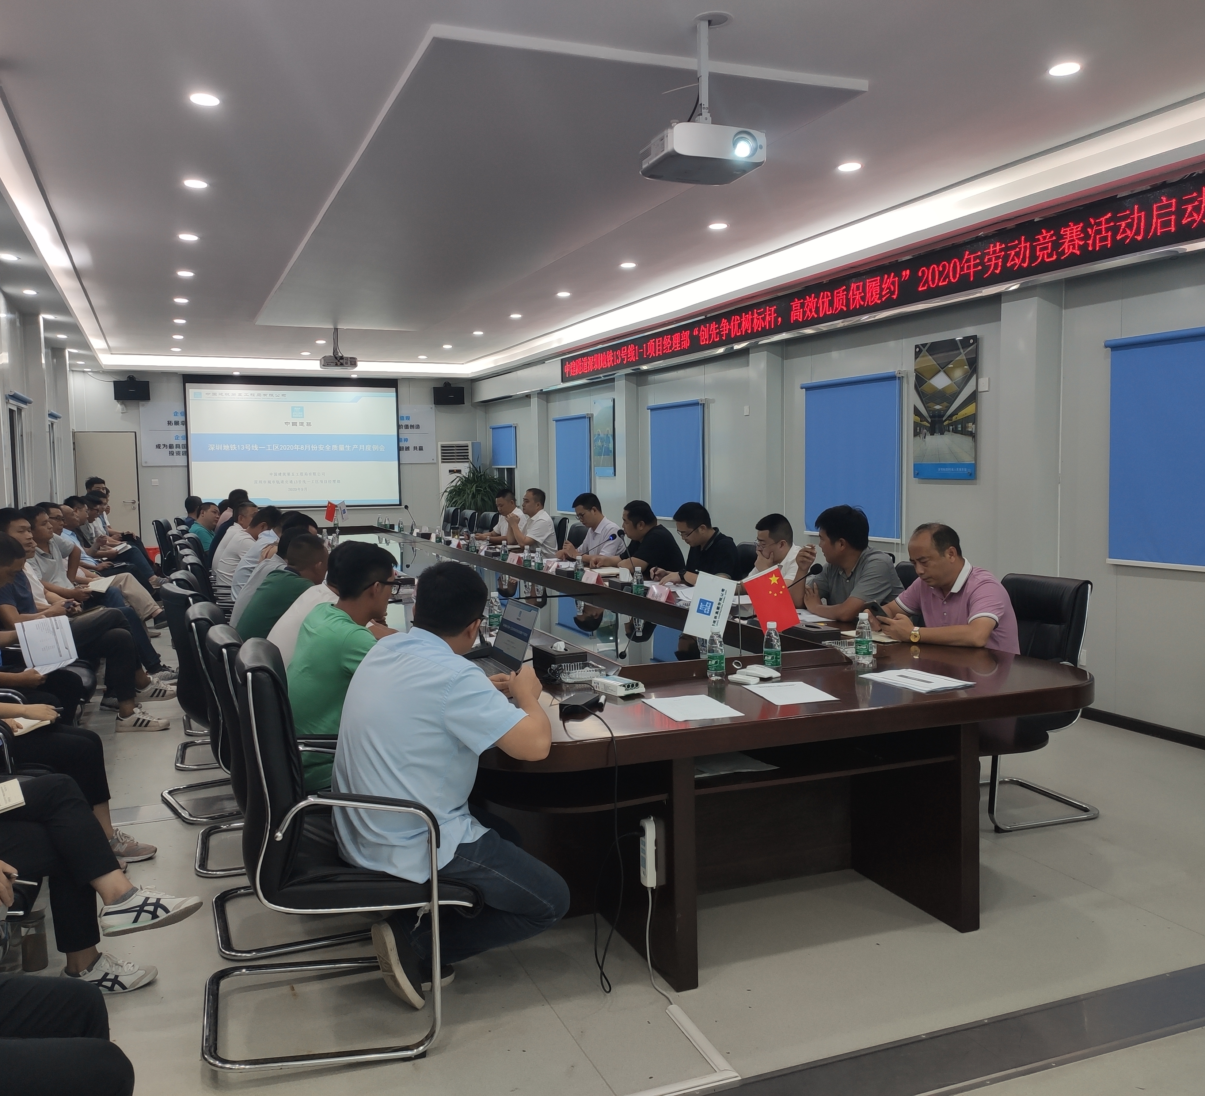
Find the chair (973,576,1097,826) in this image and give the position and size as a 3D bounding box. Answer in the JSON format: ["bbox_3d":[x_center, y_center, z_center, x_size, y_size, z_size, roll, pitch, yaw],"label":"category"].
[{"bbox_3d":[1.665,0.621,4.682,0.630,0.970,0.570,-2,4,-22],"label":"chair"}]

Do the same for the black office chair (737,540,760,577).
[{"bbox_3d":[0.694,0.472,6.968,0.630,0.970,0.570,-2,4,-22],"label":"black office chair"}]

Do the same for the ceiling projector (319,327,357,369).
[{"bbox_3d":[-2.920,-2.197,12.066,0.390,0.440,0.320,-3,5,-22],"label":"ceiling projector"}]

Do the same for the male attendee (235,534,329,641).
[{"bbox_3d":[-1.313,0.521,5.017,0.760,1.200,0.520,-2,4,-22],"label":"male attendee"}]

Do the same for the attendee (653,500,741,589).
[{"bbox_3d":[0.563,0.346,6.800,0.760,1.250,0.540,-2,4,-22],"label":"attendee"}]

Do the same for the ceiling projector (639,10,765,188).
[{"bbox_3d":[0.355,-1.607,3.930,0.350,0.510,0.290,-3,5,-22],"label":"ceiling projector"}]

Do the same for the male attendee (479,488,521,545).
[{"bbox_3d":[-0.975,0.079,10.573,0.700,1.280,0.520,-2,4,-17],"label":"male attendee"}]

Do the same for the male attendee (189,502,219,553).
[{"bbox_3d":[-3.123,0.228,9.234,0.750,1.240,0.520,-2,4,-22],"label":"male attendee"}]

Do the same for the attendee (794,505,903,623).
[{"bbox_3d":[1.145,0.433,5.321,0.780,1.270,0.560,-2,4,-22],"label":"attendee"}]

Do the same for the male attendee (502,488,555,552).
[{"bbox_3d":[-0.687,0.121,9.828,0.680,1.300,0.520,-2,4,-14],"label":"male attendee"}]

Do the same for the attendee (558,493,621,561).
[{"bbox_3d":[-0.111,0.216,8.500,0.700,1.290,0.540,-2,4,-17],"label":"attendee"}]

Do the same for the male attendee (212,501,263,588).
[{"bbox_3d":[-2.868,0.235,9.122,0.740,1.240,0.520,-3,5,-22],"label":"male attendee"}]

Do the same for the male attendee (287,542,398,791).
[{"bbox_3d":[-0.739,0.594,3.815,0.720,1.250,0.520,-3,5,-27],"label":"male attendee"}]

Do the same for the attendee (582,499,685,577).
[{"bbox_3d":[0.256,0.292,7.619,0.760,1.250,0.560,-2,4,-22],"label":"attendee"}]

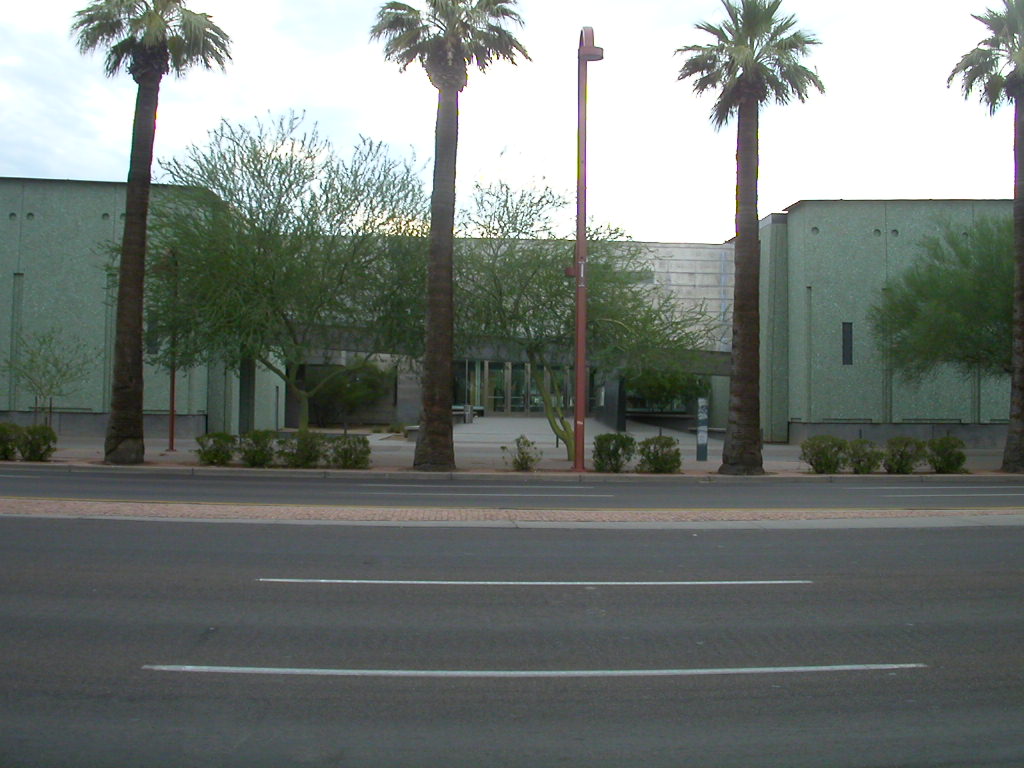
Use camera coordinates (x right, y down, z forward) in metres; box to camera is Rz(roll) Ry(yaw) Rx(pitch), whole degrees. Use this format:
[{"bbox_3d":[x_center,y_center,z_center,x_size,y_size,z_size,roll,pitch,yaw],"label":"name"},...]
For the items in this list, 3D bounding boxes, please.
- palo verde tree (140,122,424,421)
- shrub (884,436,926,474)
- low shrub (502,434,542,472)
[{"bbox_3d":[-6.827,-2.836,31.200,9.100,9.700,8.600,0,-1,1],"label":"palo verde tree"},{"bbox_3d":[9.804,1.781,27.271,1.030,0.930,1.020,1,-1,-3],"label":"shrub"},{"bbox_3d":[0.247,1.632,25.700,0.920,0.870,0.820,0,-1,1],"label":"low shrub"}]

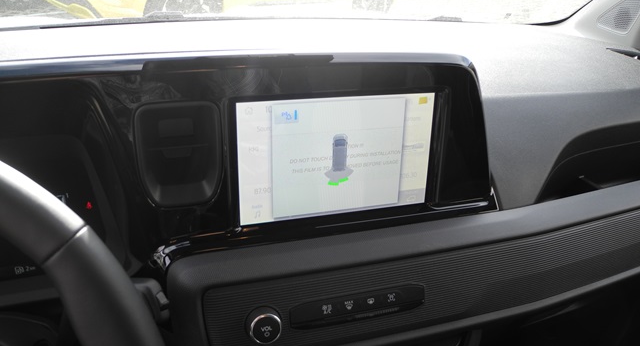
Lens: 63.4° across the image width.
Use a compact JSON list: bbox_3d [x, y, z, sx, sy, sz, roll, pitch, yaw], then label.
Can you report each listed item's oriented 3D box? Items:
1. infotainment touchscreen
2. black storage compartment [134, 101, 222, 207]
[{"bbox_3d":[0.015,-0.015,0.449,0.174,0.104,0.012,-6,21,-18],"label":"infotainment touchscreen"},{"bbox_3d":[-0.112,-0.020,0.413,0.064,0.086,0.039,-5,21,-17],"label":"black storage compartment"}]

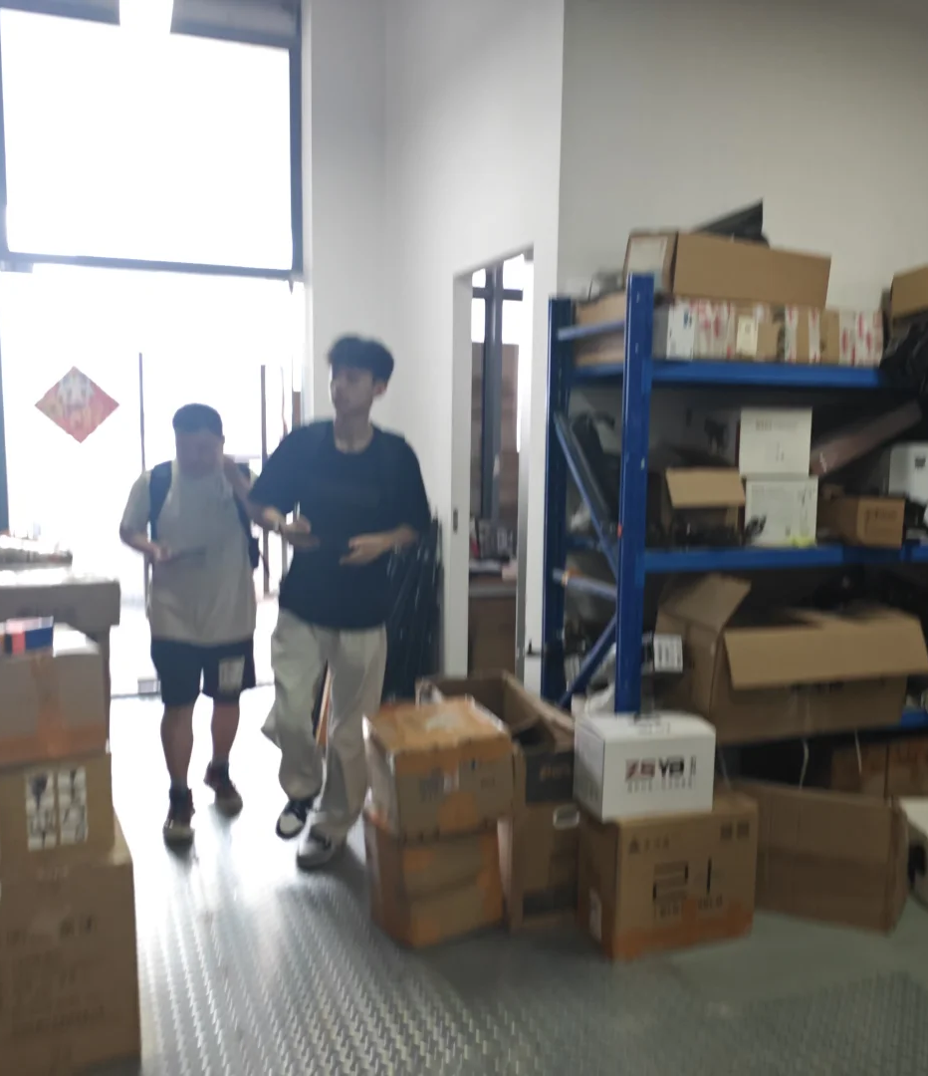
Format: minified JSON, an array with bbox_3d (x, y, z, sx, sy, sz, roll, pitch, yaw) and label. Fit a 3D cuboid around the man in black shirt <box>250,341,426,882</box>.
[{"bbox_3d":[-0.439,0.226,3.489,0.604,1.797,0.438,2,6,13],"label":"man in black shirt"}]

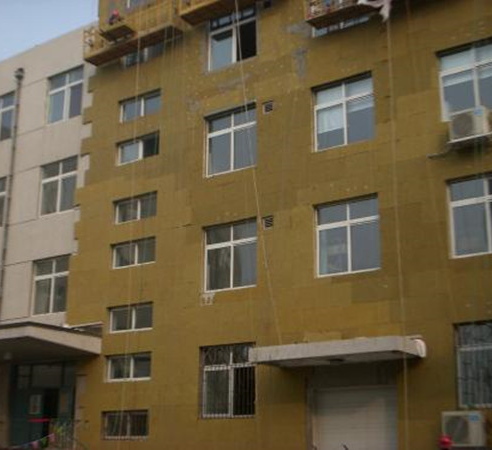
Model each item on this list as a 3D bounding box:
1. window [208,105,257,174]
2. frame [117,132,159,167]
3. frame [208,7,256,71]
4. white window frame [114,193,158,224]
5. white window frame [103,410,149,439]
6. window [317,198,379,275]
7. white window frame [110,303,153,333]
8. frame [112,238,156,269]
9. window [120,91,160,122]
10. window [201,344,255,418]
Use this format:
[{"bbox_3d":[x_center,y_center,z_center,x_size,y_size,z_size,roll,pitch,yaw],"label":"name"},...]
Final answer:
[{"bbox_3d":[-0.382,-2.473,24.247,1.817,1.910,0.120,-11,-20,32],"label":"window"},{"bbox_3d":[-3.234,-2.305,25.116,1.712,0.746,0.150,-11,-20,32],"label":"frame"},{"bbox_3d":[-0.365,-5.830,25.263,1.817,1.910,0.120,-11,-20,32],"label":"frame"},{"bbox_3d":[-3.426,-0.481,25.750,1.748,0.762,0.120,-11,-20,32],"label":"white window frame"},{"bbox_3d":[-3.459,5.866,23.831,1.748,0.762,0.120,-11,-20,32],"label":"white window frame"},{"bbox_3d":[2.663,0.326,21.277,1.817,1.910,0.120,-11,-20,32],"label":"window"},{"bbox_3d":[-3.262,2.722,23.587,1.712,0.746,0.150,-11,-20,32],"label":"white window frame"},{"bbox_3d":[-3.433,0.919,25.327,1.748,0.762,0.120,-11,-20,32],"label":"frame"},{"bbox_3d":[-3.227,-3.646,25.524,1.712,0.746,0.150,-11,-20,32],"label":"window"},{"bbox_3d":[-0.417,4.259,22.212,1.817,1.910,0.120,-11,-20,32],"label":"window"}]

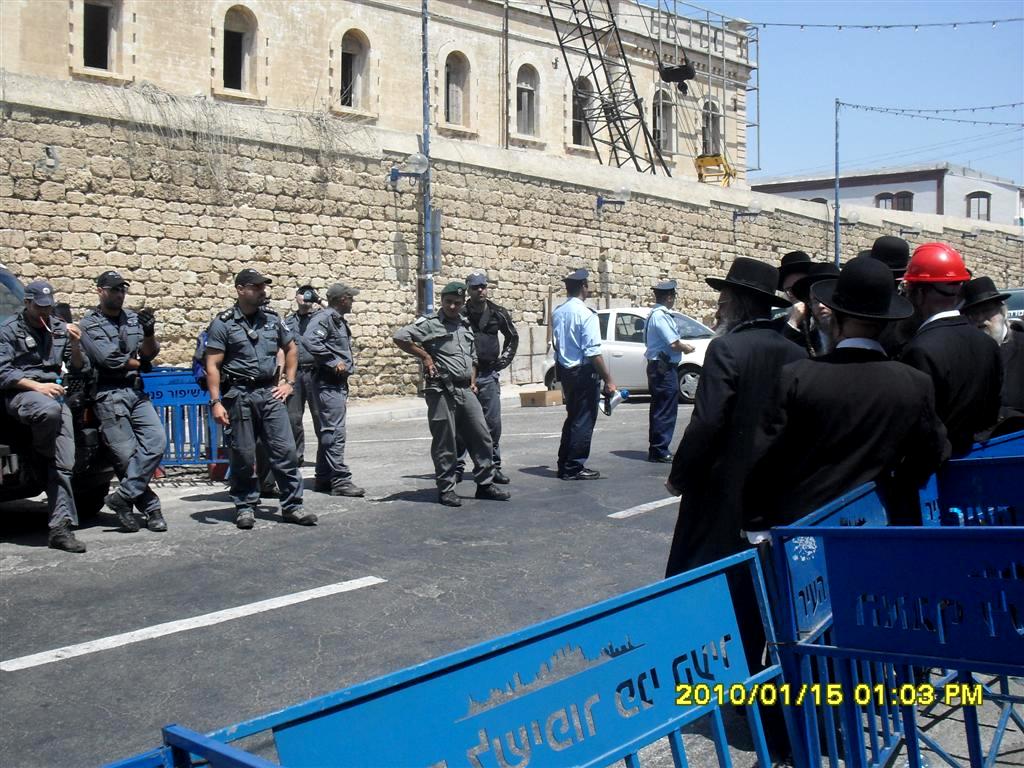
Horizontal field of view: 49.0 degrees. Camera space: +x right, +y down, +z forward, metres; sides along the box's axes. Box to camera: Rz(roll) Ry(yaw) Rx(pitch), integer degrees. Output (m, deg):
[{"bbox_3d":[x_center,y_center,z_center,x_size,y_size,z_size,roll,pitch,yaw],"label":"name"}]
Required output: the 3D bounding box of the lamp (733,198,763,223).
[{"bbox_3d":[5.460,-3.980,25.900,0.730,0.530,0.300,2,3,38],"label":"lamp"}]

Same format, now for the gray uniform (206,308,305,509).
[{"bbox_3d":[-1.837,0.175,8.050,0.630,1.470,0.420,-1,3,-22],"label":"gray uniform"}]

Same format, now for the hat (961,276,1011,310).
[{"bbox_3d":[2.726,-0.526,6.500,0.360,0.155,0.340,-18,2,-26],"label":"hat"}]

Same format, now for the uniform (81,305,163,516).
[{"bbox_3d":[-2.658,0.187,7.650,0.560,1.390,0.480,-2,4,-29],"label":"uniform"}]

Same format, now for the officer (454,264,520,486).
[{"bbox_3d":[-0.226,-0.051,9.600,0.580,1.820,0.420,-1,2,-14],"label":"officer"}]

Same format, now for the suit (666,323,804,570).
[{"bbox_3d":[0.963,0.340,4.800,0.580,1.240,0.440,-1,2,-34],"label":"suit"}]

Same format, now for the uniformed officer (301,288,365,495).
[{"bbox_3d":[-1.505,0.030,9.500,0.470,1.760,0.500,1,2,16],"label":"uniformed officer"}]

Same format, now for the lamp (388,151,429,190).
[{"bbox_3d":[-1.580,-3.270,17.200,0.730,0.510,0.300,2,3,38],"label":"lamp"}]

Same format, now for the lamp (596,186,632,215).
[{"bbox_3d":[1.950,-3.540,21.600,0.730,0.520,0.300,2,3,38],"label":"lamp"}]

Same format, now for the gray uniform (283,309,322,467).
[{"bbox_3d":[-1.772,0.124,9.600,0.550,1.500,0.380,-1,3,-12],"label":"gray uniform"}]

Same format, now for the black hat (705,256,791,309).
[{"bbox_3d":[1.010,-0.438,4.800,0.375,0.145,0.330,17,10,29],"label":"black hat"}]

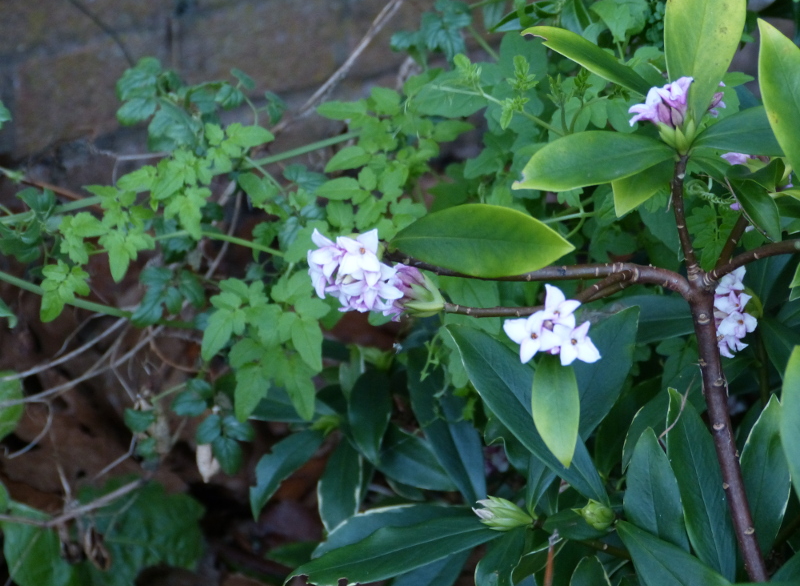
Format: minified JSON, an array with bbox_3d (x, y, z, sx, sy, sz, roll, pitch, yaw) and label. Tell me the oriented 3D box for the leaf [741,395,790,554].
[{"bbox_3d":[0.146,0.074,1.200,0.021,0.068,0.012,1,12,-6],"label":"leaf"}]

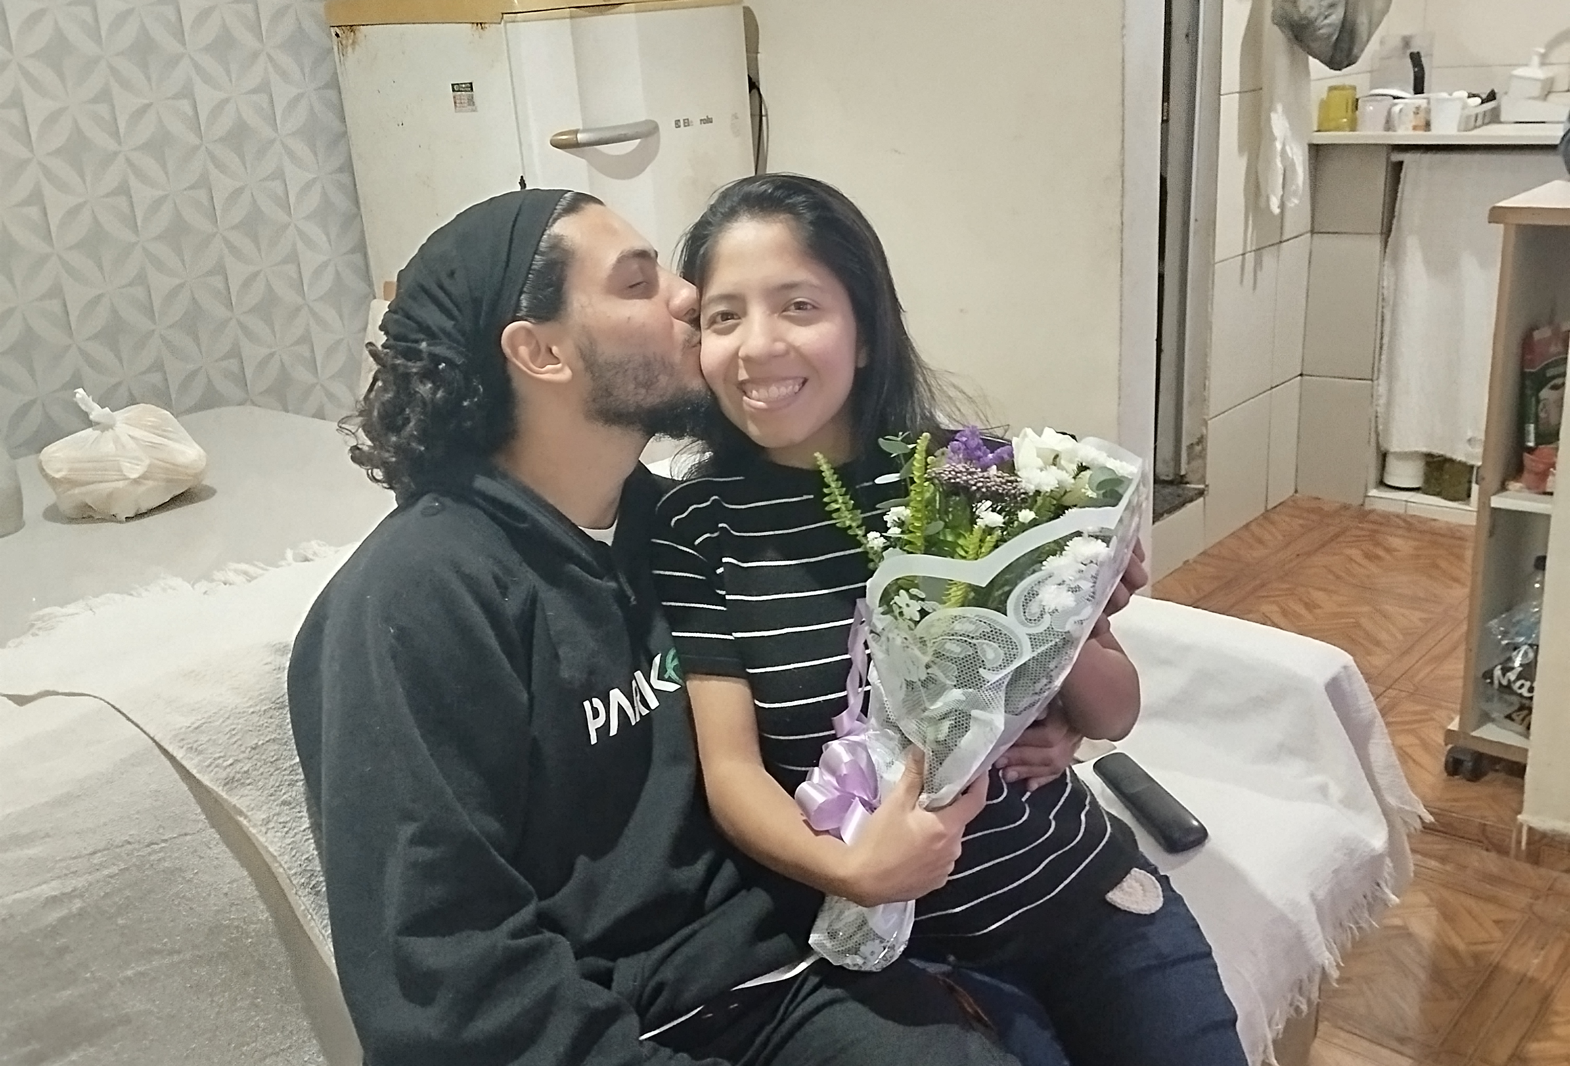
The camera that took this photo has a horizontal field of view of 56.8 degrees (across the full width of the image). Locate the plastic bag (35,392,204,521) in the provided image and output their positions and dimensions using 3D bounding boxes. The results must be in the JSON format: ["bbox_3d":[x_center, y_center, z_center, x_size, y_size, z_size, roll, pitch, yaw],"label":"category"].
[{"bbox_3d":[-0.832,-0.108,1.815,0.200,0.135,0.165,-12,20,-24],"label":"plastic bag"}]

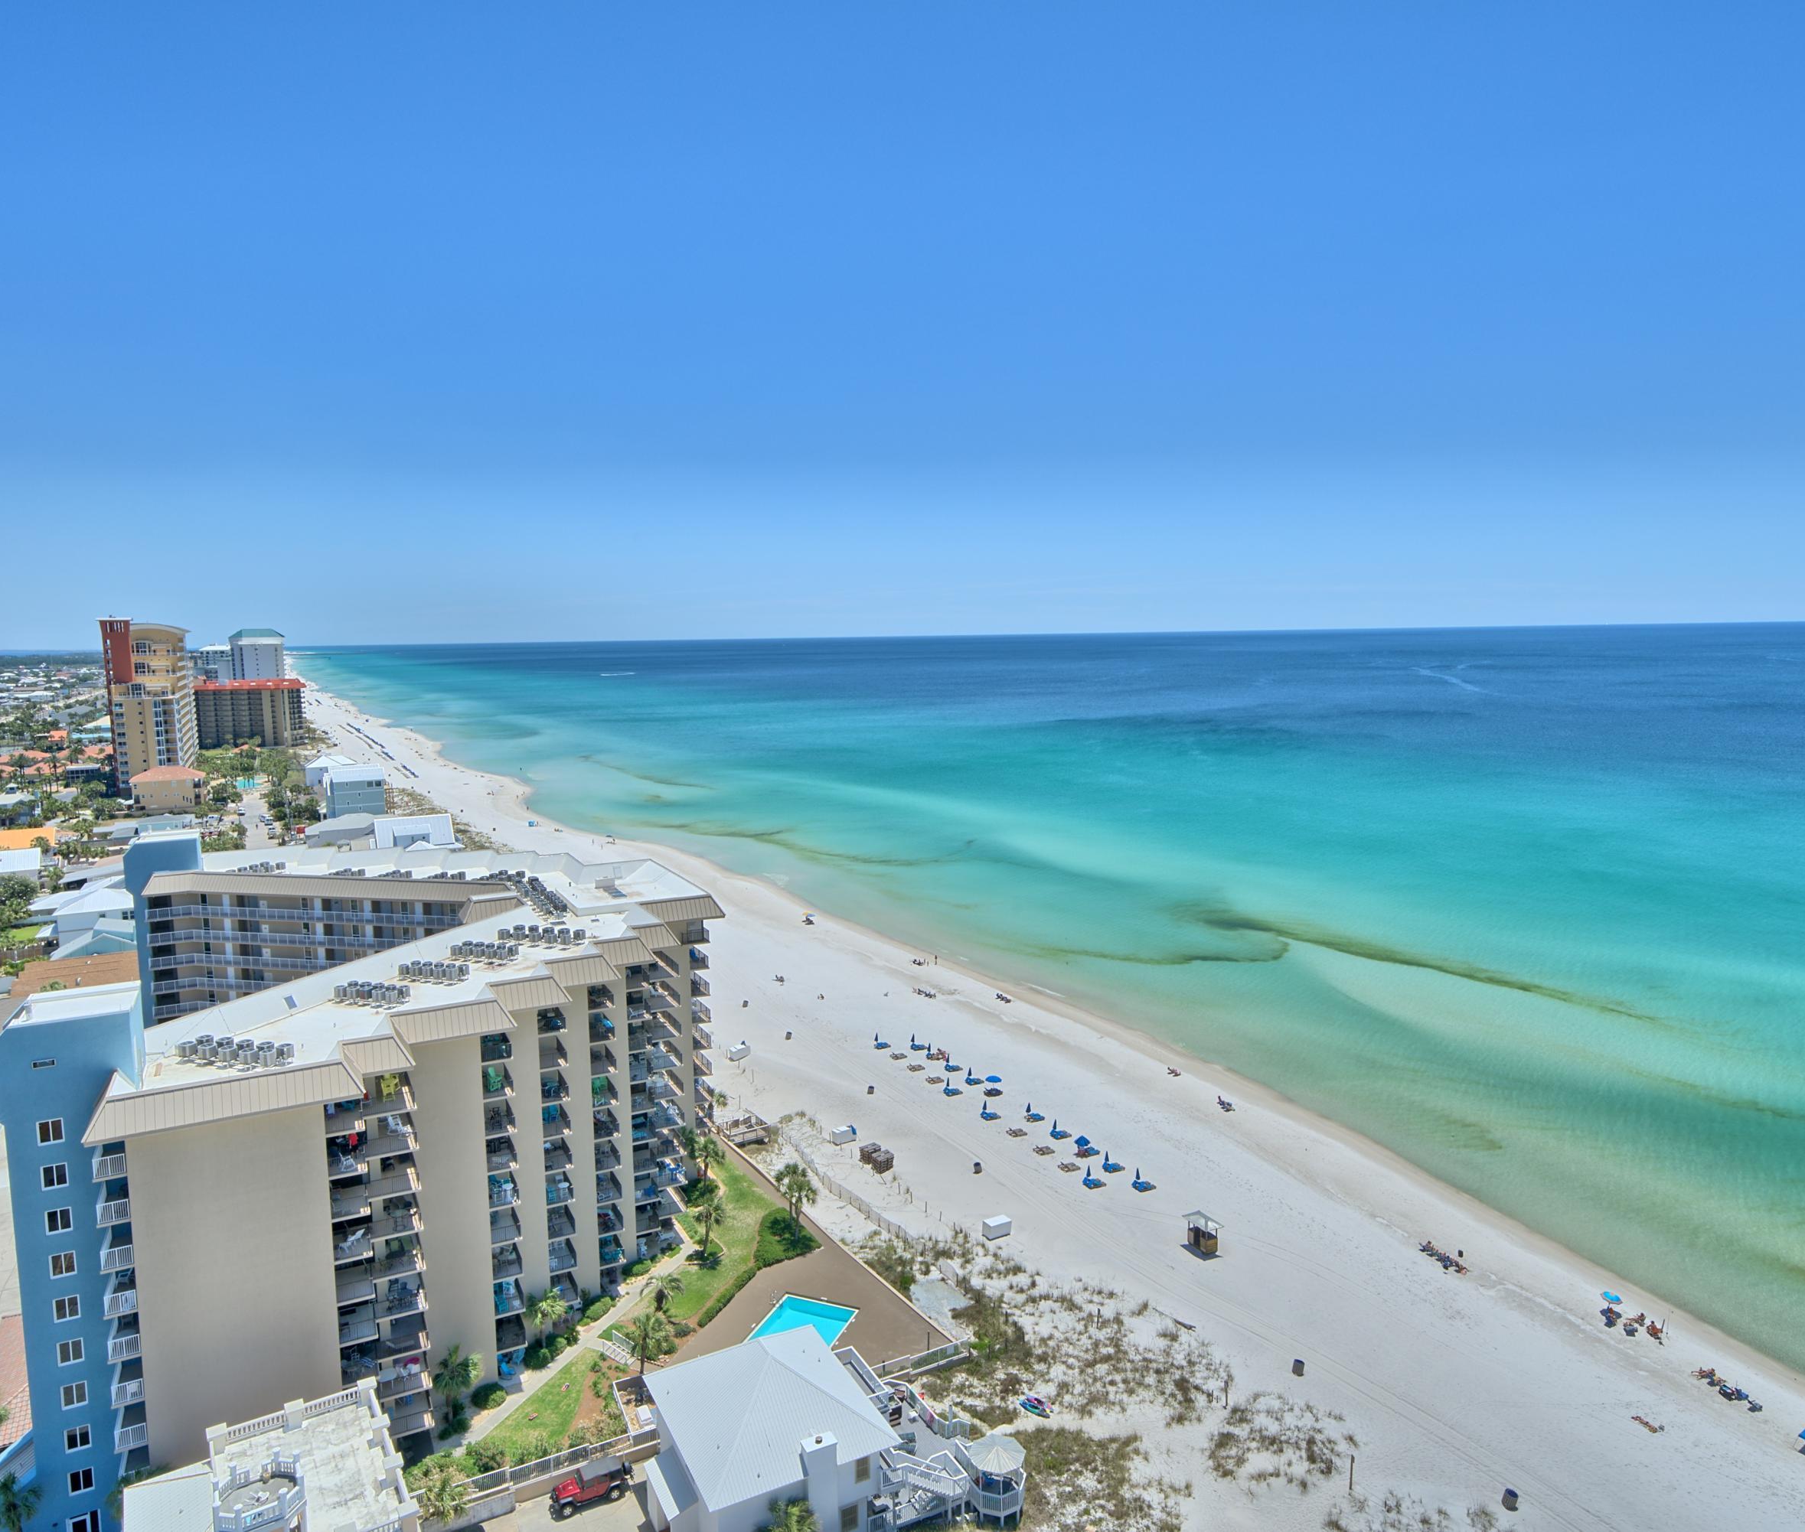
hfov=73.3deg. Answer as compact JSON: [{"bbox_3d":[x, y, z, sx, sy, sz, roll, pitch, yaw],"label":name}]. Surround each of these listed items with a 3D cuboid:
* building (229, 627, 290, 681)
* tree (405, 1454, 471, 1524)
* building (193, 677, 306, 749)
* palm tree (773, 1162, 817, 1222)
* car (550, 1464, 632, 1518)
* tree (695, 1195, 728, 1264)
[{"bbox_3d":[-370.116,-48.615,699.784,23.000,60.000,20.000,-7,9,-44],"label":"building"},{"bbox_3d":[-27.552,44.030,72.319,3.400,3.400,3.400,-1,6,0],"label":"tree"},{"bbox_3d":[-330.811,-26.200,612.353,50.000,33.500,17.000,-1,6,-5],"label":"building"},{"bbox_3d":[-9.471,38.065,106.697,3.400,5.800,3.400,-1,6,0],"label":"palm tree"},{"bbox_3d":[-19.460,44.977,75.716,4.650,1.800,1.870,-4,7,-27],"label":"car"},{"bbox_3d":[-16.674,39.564,103.592,2.800,5.000,2.800,-1,6,0],"label":"tree"}]

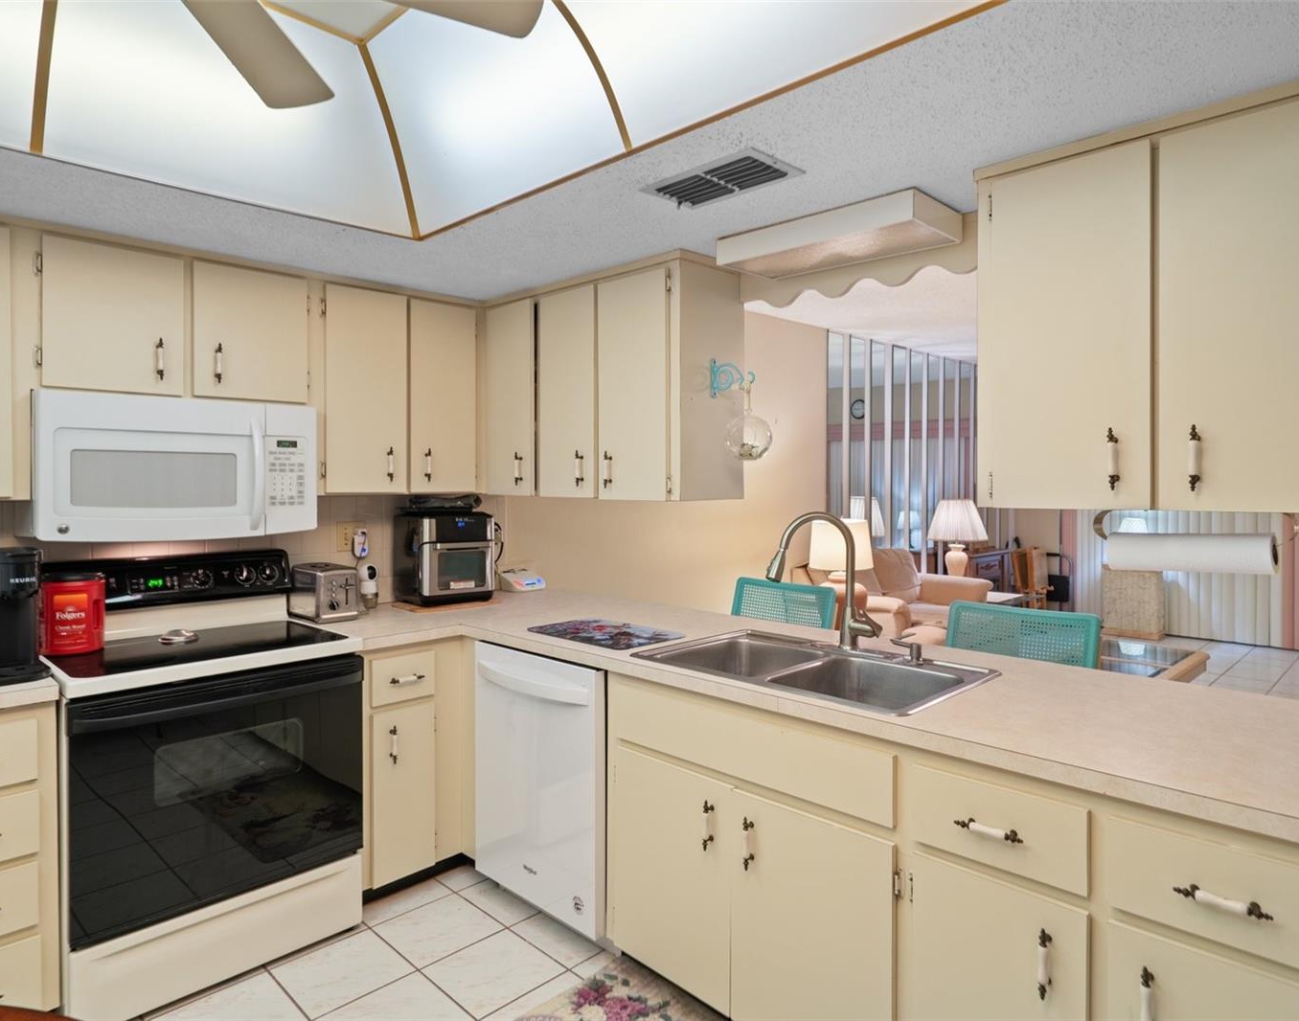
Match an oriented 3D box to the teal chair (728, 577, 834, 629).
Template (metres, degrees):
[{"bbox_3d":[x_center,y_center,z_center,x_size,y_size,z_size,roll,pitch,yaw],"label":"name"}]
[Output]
[{"bbox_3d":[0.386,0.808,2.956,0.480,1.010,0.500,2,3,44],"label":"teal chair"}]

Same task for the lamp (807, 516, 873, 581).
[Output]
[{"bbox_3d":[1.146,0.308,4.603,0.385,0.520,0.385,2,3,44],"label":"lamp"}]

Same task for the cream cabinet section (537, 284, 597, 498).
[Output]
[{"bbox_3d":[-0.198,-0.415,2.852,0.297,0.735,0.320,2,2,43],"label":"cream cabinet section"}]

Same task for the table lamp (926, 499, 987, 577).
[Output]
[{"bbox_3d":[2.510,0.242,6.250,0.480,0.680,0.480,2,3,44],"label":"table lamp"}]

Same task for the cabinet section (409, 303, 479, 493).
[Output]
[{"bbox_3d":[-0.895,-0.431,3.048,0.320,0.730,0.287,2,2,43],"label":"cabinet section"}]

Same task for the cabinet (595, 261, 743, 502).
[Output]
[{"bbox_3d":[0.059,-0.411,2.597,0.385,0.745,0.353,2,3,44],"label":"cabinet"}]

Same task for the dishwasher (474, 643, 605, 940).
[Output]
[{"bbox_3d":[-0.158,0.841,2.609,0.605,0.797,0.620,2,3,44],"label":"dishwasher"}]

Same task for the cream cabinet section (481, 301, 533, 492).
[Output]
[{"bbox_3d":[-0.447,-0.428,3.083,0.283,0.735,0.320,2,2,43],"label":"cream cabinet section"}]

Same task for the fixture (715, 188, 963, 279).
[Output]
[{"bbox_3d":[0.508,-0.746,2.126,0.602,0.075,0.255,2,3,44],"label":"fixture"}]

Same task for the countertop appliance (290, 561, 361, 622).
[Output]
[{"bbox_3d":[-1.190,0.297,2.795,0.260,0.185,0.150,2,3,44],"label":"countertop appliance"}]

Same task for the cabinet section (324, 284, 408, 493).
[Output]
[{"bbox_3d":[-1.109,-0.422,2.818,0.320,0.720,0.305,2,2,43],"label":"cabinet section"}]

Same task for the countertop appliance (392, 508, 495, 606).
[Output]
[{"bbox_3d":[-0.837,0.184,3.112,0.295,0.355,0.295,-1,3,-37],"label":"countertop appliance"}]

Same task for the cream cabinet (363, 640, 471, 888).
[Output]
[{"bbox_3d":[-0.999,0.823,2.786,0.610,0.786,0.365,2,3,44],"label":"cream cabinet"}]

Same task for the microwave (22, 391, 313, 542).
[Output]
[{"bbox_3d":[-1.512,-0.134,2.442,0.400,0.410,0.757,2,3,44],"label":"microwave"}]

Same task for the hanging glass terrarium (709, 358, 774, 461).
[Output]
[{"bbox_3d":[0.285,-0.320,2.403,0.209,0.327,0.150,1,2,45],"label":"hanging glass terrarium"}]

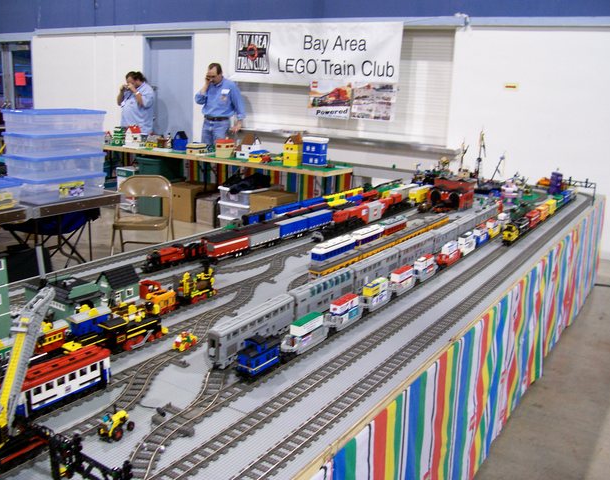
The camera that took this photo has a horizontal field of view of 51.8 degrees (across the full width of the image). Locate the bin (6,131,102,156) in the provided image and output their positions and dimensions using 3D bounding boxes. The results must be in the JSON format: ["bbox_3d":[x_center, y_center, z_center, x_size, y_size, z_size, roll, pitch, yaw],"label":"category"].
[{"bbox_3d":[-1.761,-0.674,4.411,0.400,0.157,0.590,11,16,31],"label":"bin"}]

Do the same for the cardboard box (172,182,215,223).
[{"bbox_3d":[-1.313,-0.447,7.221,0.440,0.375,0.450,11,16,31],"label":"cardboard box"}]

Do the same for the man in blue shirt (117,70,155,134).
[{"bbox_3d":[-2.189,-1.398,8.319,0.520,1.650,0.460,13,18,36],"label":"man in blue shirt"}]

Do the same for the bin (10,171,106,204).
[{"bbox_3d":[-1.776,-0.382,4.483,0.400,0.157,0.590,11,16,31],"label":"bin"}]

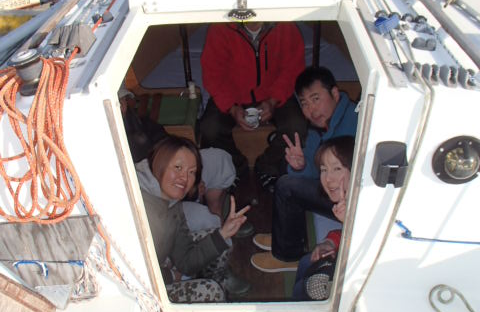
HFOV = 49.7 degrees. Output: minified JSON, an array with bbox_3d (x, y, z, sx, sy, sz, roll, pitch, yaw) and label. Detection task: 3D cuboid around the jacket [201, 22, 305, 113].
[{"bbox_3d":[0.066,-0.505,2.860,0.560,0.540,0.390,-2,35,-2],"label":"jacket"}]

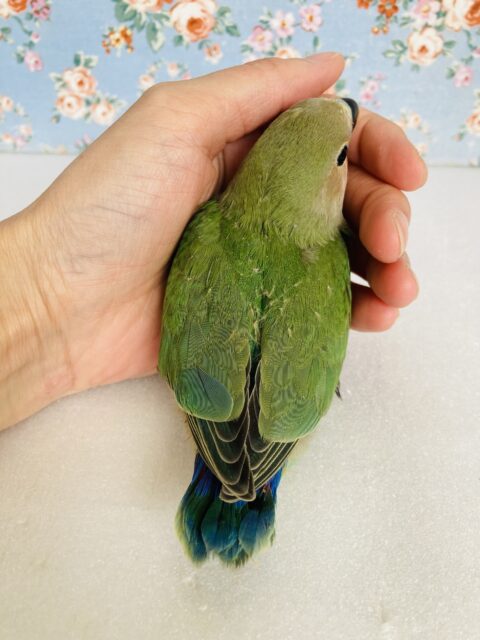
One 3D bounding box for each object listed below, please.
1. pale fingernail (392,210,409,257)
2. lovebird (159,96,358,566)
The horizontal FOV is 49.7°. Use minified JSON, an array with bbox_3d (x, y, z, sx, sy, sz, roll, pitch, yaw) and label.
[{"bbox_3d":[0.052,-0.028,0.165,0.004,0.014,0.011,1,-6,6],"label":"pale fingernail"},{"bbox_3d":[0.007,0.002,0.170,0.058,0.052,0.150,8,72,3],"label":"lovebird"}]

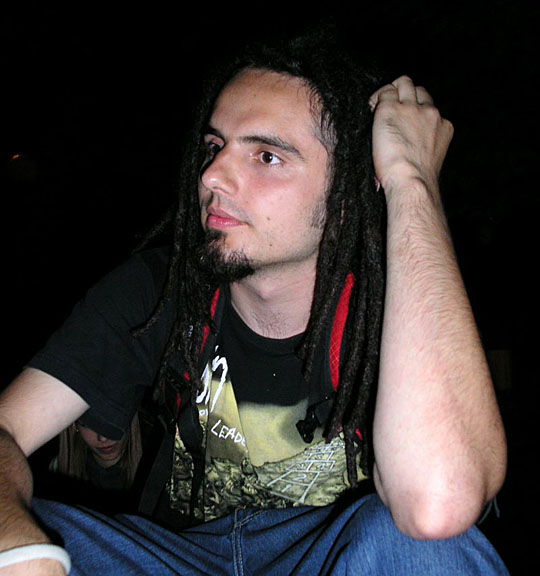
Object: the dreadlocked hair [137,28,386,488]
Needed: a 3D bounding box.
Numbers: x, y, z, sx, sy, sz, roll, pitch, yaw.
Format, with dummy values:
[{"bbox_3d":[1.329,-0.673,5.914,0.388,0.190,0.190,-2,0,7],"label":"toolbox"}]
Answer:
[{"bbox_3d":[-0.012,-0.040,0.840,0.250,0.460,0.260,9,14,39],"label":"dreadlocked hair"}]

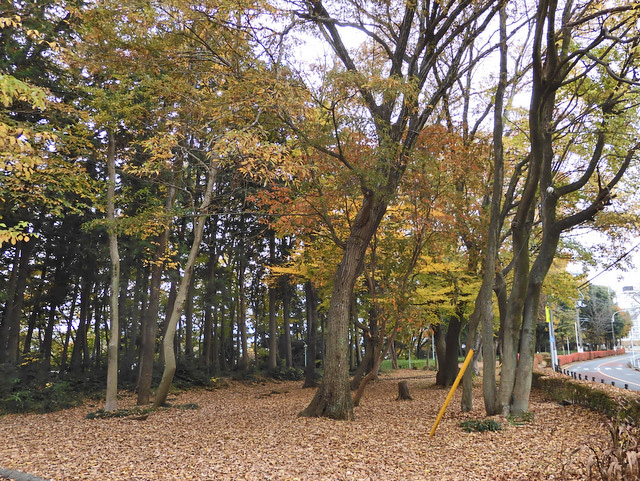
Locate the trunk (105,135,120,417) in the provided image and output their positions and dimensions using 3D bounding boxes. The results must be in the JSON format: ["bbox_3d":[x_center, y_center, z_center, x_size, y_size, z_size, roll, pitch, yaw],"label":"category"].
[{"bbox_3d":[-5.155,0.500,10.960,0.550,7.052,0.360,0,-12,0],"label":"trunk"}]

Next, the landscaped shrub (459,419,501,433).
[{"bbox_3d":[2.936,3.355,8.157,0.850,0.230,0.650,0,-12,0],"label":"landscaped shrub"}]

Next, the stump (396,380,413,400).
[{"bbox_3d":[2.327,4.153,12.300,0.430,0.502,0.420,0,-12,0],"label":"stump"}]

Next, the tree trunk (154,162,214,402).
[{"bbox_3d":[-3.507,0.954,11.799,1.150,6.547,0.500,0,-12,0],"label":"tree trunk"}]

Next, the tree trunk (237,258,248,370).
[{"bbox_3d":[-3.880,3.678,22.221,0.420,5.629,0.380,0,-12,0],"label":"tree trunk"}]

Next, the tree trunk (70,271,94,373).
[{"bbox_3d":[-9.428,3.222,17.717,0.500,4.082,0.450,0,-12,0],"label":"tree trunk"}]

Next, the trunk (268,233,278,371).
[{"bbox_3d":[-2.290,2.941,21.866,0.400,6.844,0.380,0,-12,0],"label":"trunk"}]

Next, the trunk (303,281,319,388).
[{"bbox_3d":[-0.331,3.231,15.485,0.520,3.684,0.480,0,-12,0],"label":"trunk"}]

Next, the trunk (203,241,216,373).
[{"bbox_3d":[-4.887,2.899,19.831,0.420,5.927,0.400,0,-12,0],"label":"trunk"}]

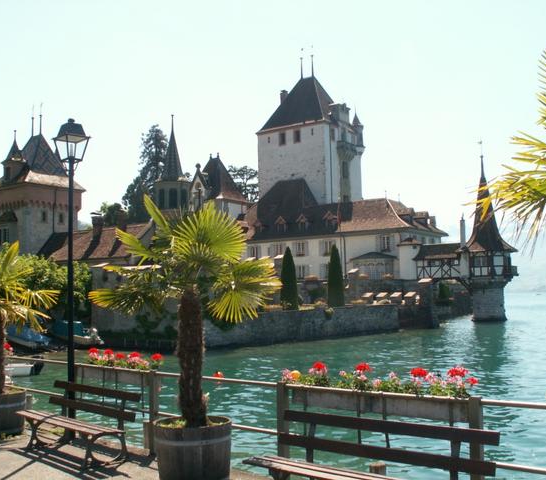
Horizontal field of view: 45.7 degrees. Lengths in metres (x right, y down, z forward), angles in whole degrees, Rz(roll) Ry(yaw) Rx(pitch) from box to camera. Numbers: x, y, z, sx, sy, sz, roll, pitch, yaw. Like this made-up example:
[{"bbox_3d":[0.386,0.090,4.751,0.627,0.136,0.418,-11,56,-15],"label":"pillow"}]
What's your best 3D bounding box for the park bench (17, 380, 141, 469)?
[{"bbox_3d":[-2.293,2.101,7.464,1.860,0.735,0.620,-6,-7,44],"label":"park bench"}]

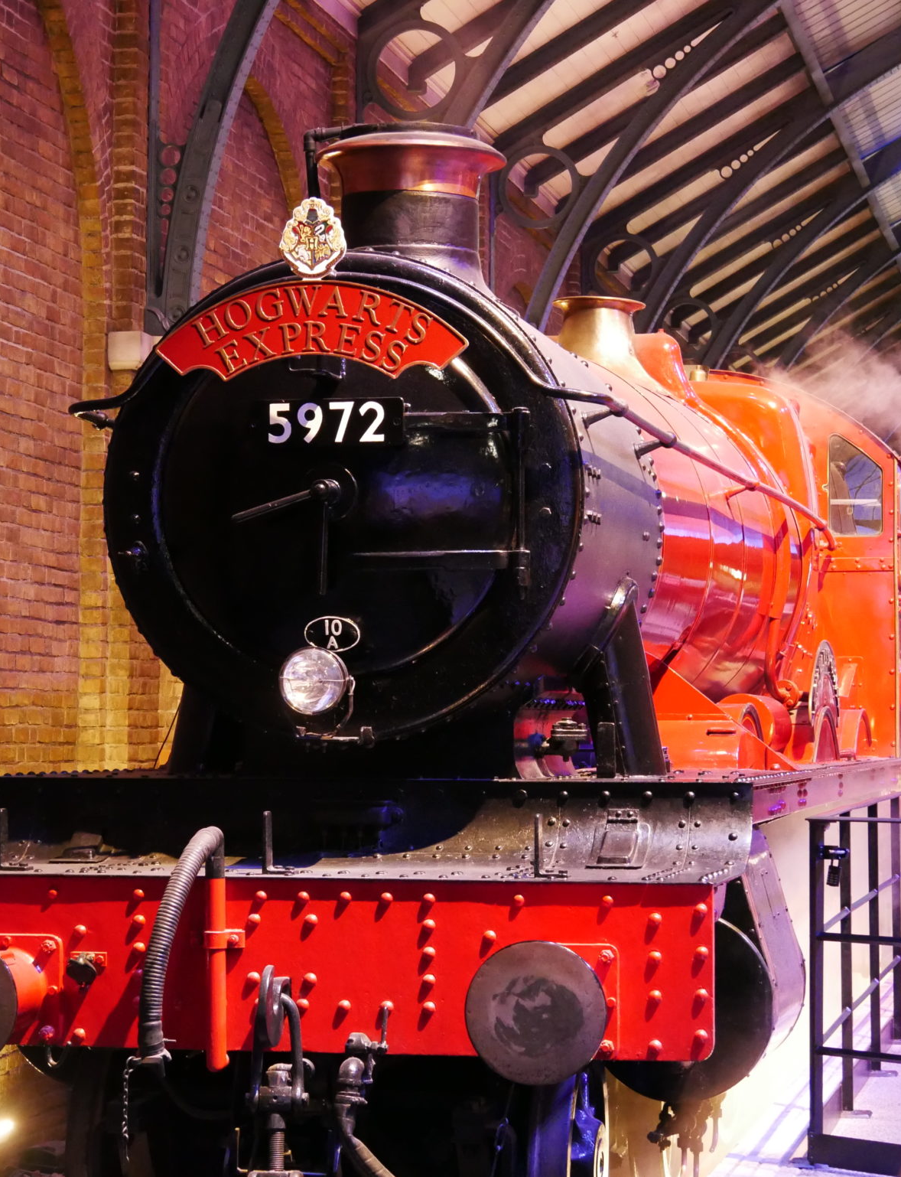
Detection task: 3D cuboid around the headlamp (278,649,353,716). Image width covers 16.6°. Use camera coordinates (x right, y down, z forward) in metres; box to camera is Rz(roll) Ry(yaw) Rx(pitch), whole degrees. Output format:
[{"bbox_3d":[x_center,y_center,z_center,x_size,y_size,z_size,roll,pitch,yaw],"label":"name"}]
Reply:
[{"bbox_3d":[-0.421,0.295,9.788,0.215,0.215,0.170,0,-3,12],"label":"headlamp"}]

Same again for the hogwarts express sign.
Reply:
[{"bbox_3d":[-0.434,-0.828,9.753,1.020,0.315,0.040,0,-3,12],"label":"hogwarts express sign"}]

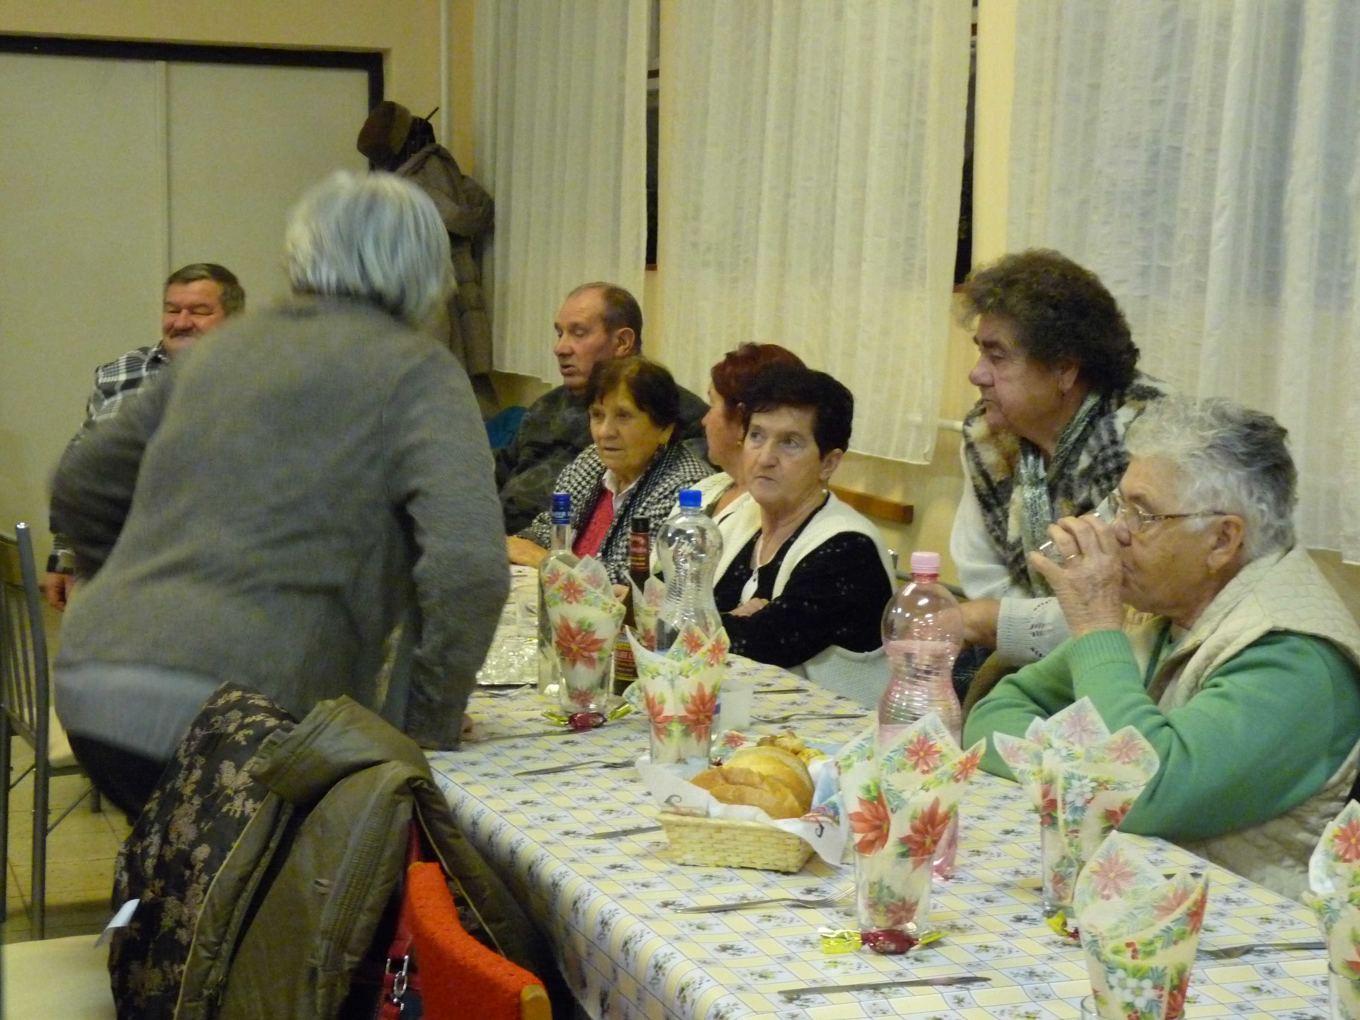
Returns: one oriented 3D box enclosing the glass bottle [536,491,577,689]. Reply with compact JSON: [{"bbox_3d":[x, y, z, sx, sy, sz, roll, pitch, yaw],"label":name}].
[{"bbox_3d":[-0.171,0.121,3.487,0.068,0.287,0.068,0,6,-3],"label":"glass bottle"}]

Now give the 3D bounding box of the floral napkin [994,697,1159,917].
[{"bbox_3d":[0.396,0.291,2.373,0.158,0.212,0.125,2,6,10],"label":"floral napkin"}]

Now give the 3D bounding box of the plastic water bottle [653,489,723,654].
[{"bbox_3d":[0.015,0.141,3.119,0.088,0.334,0.088,1,6,0],"label":"plastic water bottle"}]

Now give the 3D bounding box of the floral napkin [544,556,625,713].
[{"bbox_3d":[-0.133,0.171,3.377,0.117,0.214,0.110,0,6,-2],"label":"floral napkin"}]

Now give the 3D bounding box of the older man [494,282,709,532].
[{"bbox_3d":[-0.289,0.159,5.214,0.680,1.300,0.560,-3,7,-29],"label":"older man"}]

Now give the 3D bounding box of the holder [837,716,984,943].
[{"bbox_3d":[0.220,0.300,2.296,0.142,0.208,0.120,1,6,6],"label":"holder"}]

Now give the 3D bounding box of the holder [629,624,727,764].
[{"bbox_3d":[0.001,0.232,2.990,0.122,0.182,0.110,1,6,0],"label":"holder"}]

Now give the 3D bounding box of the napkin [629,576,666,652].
[{"bbox_3d":[-0.001,0.181,3.387,0.125,0.195,0.110,1,6,0],"label":"napkin"}]

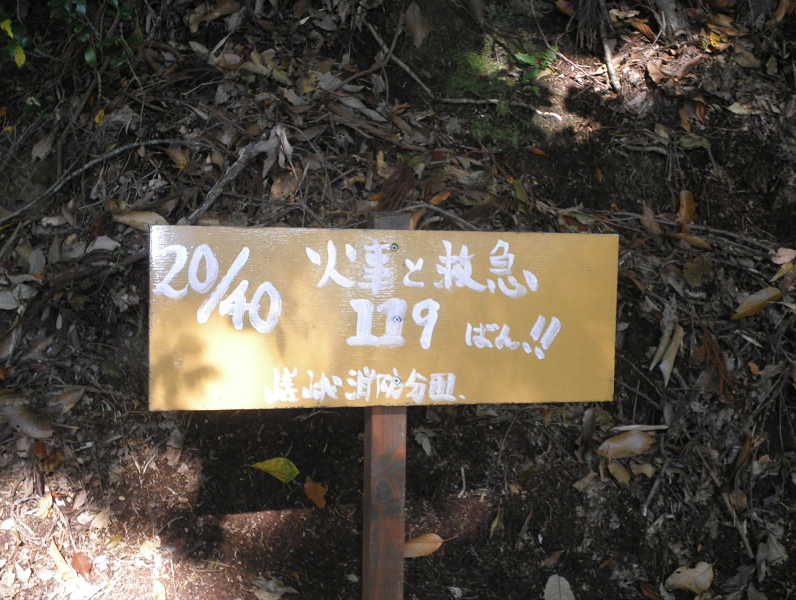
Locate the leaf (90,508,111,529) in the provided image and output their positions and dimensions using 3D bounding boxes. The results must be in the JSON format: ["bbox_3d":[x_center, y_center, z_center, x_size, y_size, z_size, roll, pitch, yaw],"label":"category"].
[{"bbox_3d":[-0.415,0.302,1.448,0.019,0.035,0.010,38,-21,17],"label":"leaf"}]

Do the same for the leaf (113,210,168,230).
[{"bbox_3d":[-0.413,-0.130,1.664,0.094,0.035,0.018,8,-27,4],"label":"leaf"}]

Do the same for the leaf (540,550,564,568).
[{"bbox_3d":[0.212,0.353,1.422,0.040,0.012,0.010,-31,-23,-15],"label":"leaf"}]

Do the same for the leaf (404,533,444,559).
[{"bbox_3d":[0.028,0.353,1.482,0.086,0.027,0.015,-11,-28,-15],"label":"leaf"}]

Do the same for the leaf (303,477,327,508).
[{"bbox_3d":[-0.120,0.278,1.506,0.025,0.053,0.012,-23,-25,-21],"label":"leaf"}]

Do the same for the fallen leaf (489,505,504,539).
[{"bbox_3d":[0.135,0.307,1.435,0.012,0.051,0.010,15,-35,11],"label":"fallen leaf"}]

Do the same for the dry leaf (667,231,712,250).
[{"bbox_3d":[0.513,-0.104,1.829,0.086,0.020,0.015,18,-32,2],"label":"dry leaf"}]

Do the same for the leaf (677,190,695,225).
[{"bbox_3d":[0.518,-0.170,1.868,0.028,0.077,0.018,11,-32,-2],"label":"leaf"}]

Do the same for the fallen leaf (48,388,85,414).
[{"bbox_3d":[-0.495,0.149,1.567,0.056,0.011,0.029,-36,61,-24],"label":"fallen leaf"}]

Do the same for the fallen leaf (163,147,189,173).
[{"bbox_3d":[-0.410,-0.257,1.905,0.027,0.012,0.080,-31,59,-21],"label":"fallen leaf"}]

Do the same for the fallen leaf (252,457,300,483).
[{"bbox_3d":[-0.173,0.239,1.478,0.069,0.032,0.014,8,-27,4],"label":"fallen leaf"}]

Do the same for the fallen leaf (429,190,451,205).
[{"bbox_3d":[0.076,-0.183,1.843,0.048,0.008,0.019,-31,59,-21],"label":"fallen leaf"}]

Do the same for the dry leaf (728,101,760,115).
[{"bbox_3d":[0.663,-0.365,1.995,0.068,0.034,0.010,7,-37,5],"label":"dry leaf"}]

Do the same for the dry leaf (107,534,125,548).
[{"bbox_3d":[-0.385,0.329,1.417,0.029,0.007,0.011,-33,60,-22],"label":"dry leaf"}]

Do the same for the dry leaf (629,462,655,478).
[{"bbox_3d":[0.350,0.242,1.489,0.036,0.009,0.021,24,57,17],"label":"dry leaf"}]

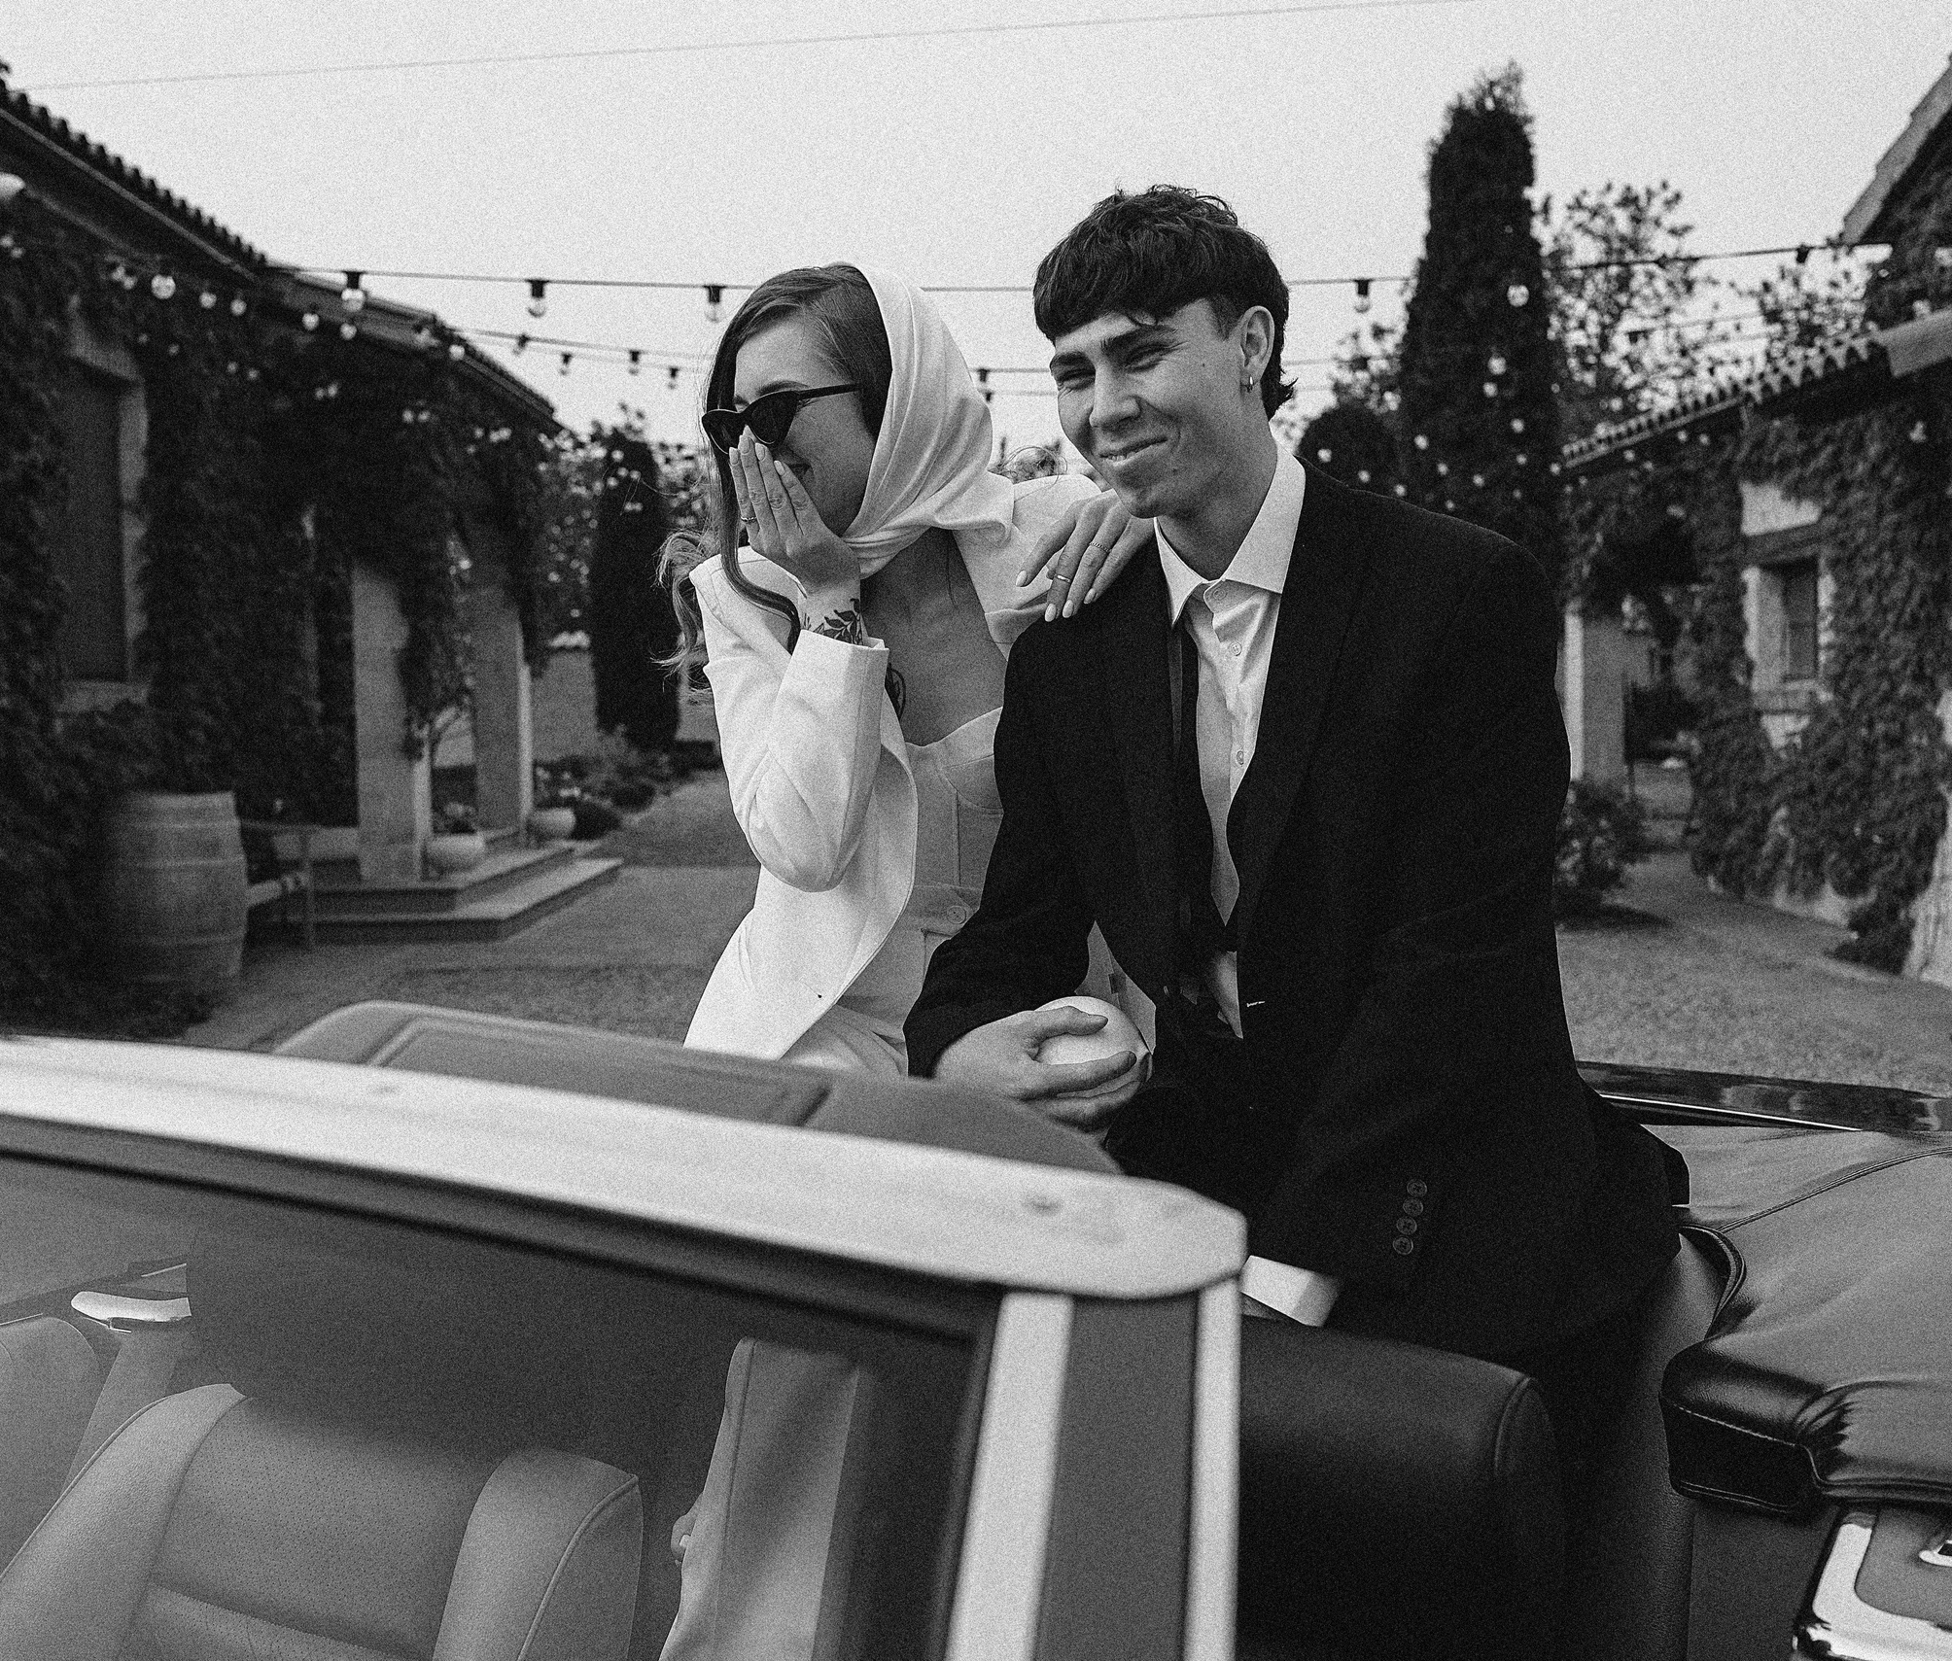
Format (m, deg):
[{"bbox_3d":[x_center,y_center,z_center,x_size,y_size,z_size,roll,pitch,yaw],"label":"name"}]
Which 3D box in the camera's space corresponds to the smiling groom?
[{"bbox_3d":[0.261,0.145,1.885,0.580,1.250,0.760,1,4,38],"label":"smiling groom"}]

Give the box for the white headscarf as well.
[{"bbox_3d":[-0.054,-0.370,2.200,0.190,0.280,0.210,2,12,44],"label":"white headscarf"}]

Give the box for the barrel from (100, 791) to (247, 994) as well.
[{"bbox_3d":[-3.877,0.296,11.700,0.710,0.950,0.710,-1,3,0],"label":"barrel"}]

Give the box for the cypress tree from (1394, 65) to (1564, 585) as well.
[{"bbox_3d":[5.043,-3.770,24.188,1.700,7.570,1.700,-1,3,0],"label":"cypress tree"}]

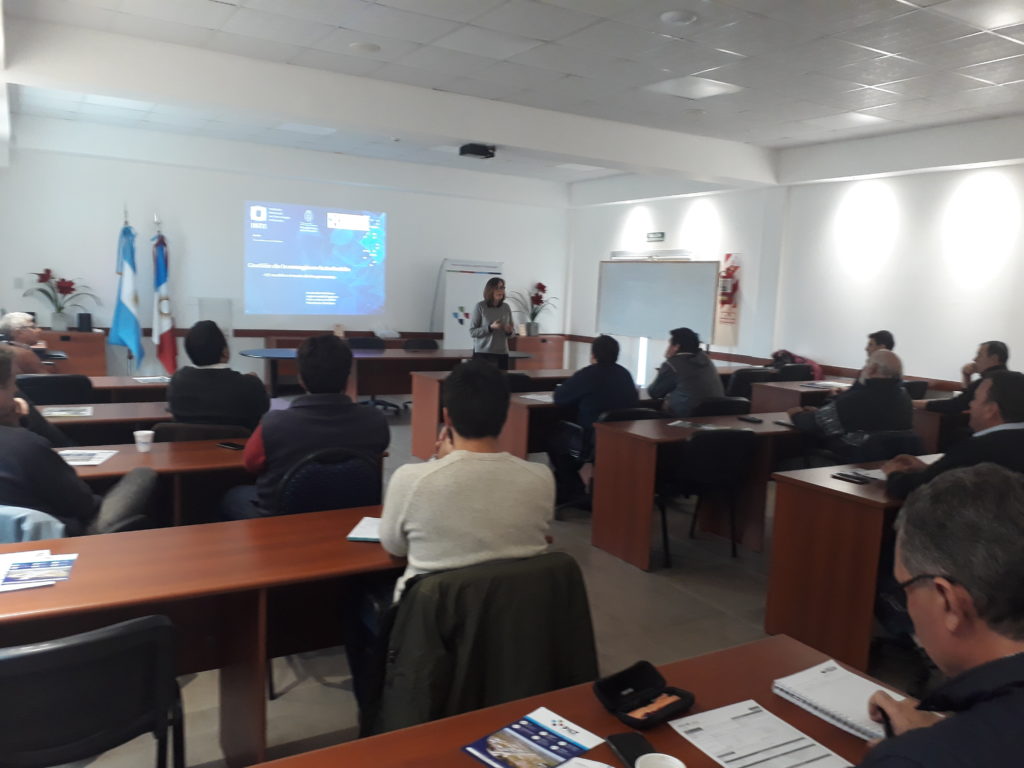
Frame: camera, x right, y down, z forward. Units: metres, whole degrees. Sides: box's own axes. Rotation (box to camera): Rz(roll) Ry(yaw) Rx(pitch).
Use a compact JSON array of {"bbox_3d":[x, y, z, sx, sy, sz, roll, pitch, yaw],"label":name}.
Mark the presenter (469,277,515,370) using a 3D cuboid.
[{"bbox_3d":[-0.225,-0.270,7.999,0.500,1.590,0.360,-1,8,-28],"label":"presenter"}]

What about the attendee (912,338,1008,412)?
[{"bbox_3d":[3.308,0.340,5.877,0.520,1.310,0.820,-3,9,-37],"label":"attendee"}]

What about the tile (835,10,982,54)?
[{"bbox_3d":[2.316,-2.063,4.686,0.610,0.020,0.600,-2,9,-31],"label":"tile"}]

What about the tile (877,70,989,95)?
[{"bbox_3d":[3.077,-2.188,5.827,0.610,0.020,0.610,-2,9,-30],"label":"tile"}]

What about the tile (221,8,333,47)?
[{"bbox_3d":[-1.524,-2.312,5.187,0.602,0.020,0.596,-2,9,-31],"label":"tile"}]

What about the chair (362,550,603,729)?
[{"bbox_3d":[-0.169,0.875,2.462,0.540,0.840,0.580,-2,9,-33],"label":"chair"}]

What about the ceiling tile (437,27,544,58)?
[{"bbox_3d":[-0.170,-2.274,5.326,0.610,0.020,0.610,-2,9,-31],"label":"ceiling tile"}]

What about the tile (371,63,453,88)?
[{"bbox_3d":[-0.775,-2.423,6.287,0.607,0.025,0.504,-2,8,-31],"label":"tile"}]

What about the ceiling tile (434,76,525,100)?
[{"bbox_3d":[-0.230,-2.462,6.691,0.610,0.020,0.580,-2,9,-30],"label":"ceiling tile"}]

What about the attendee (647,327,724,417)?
[{"bbox_3d":[1.212,0.220,6.052,0.520,1.310,0.780,-4,10,-42],"label":"attendee"}]

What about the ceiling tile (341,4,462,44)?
[{"bbox_3d":[-0.704,-2.272,5.066,0.610,0.020,0.610,-2,9,-30],"label":"ceiling tile"}]

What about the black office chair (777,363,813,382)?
[{"bbox_3d":[2.866,0.184,8.805,0.520,0.820,0.560,-2,9,-30],"label":"black office chair"}]

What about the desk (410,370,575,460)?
[{"bbox_3d":[0.024,0.278,7.373,1.860,0.750,0.570,-2,9,-31],"label":"desk"}]

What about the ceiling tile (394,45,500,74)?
[{"bbox_3d":[-0.486,-2.354,5.842,0.610,0.020,0.610,-2,9,-31],"label":"ceiling tile"}]

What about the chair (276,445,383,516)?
[{"bbox_3d":[-0.806,0.677,3.271,0.500,0.880,0.560,-2,9,-31],"label":"chair"}]

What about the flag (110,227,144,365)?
[{"bbox_3d":[-4.316,-0.967,8.931,0.400,1.530,0.250,-2,9,-31],"label":"flag"}]

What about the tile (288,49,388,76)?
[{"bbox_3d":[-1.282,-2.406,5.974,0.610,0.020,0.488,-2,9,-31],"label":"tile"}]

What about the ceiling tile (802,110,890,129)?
[{"bbox_3d":[2.962,-2.361,7.159,0.602,0.020,0.596,-2,9,-31],"label":"ceiling tile"}]

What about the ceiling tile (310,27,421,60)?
[{"bbox_3d":[-1.007,-2.336,5.525,0.610,0.020,0.610,-2,9,-31],"label":"ceiling tile"}]

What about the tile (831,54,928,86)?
[{"bbox_3d":[2.536,-2.162,5.506,0.610,0.020,0.600,-2,9,-31],"label":"tile"}]

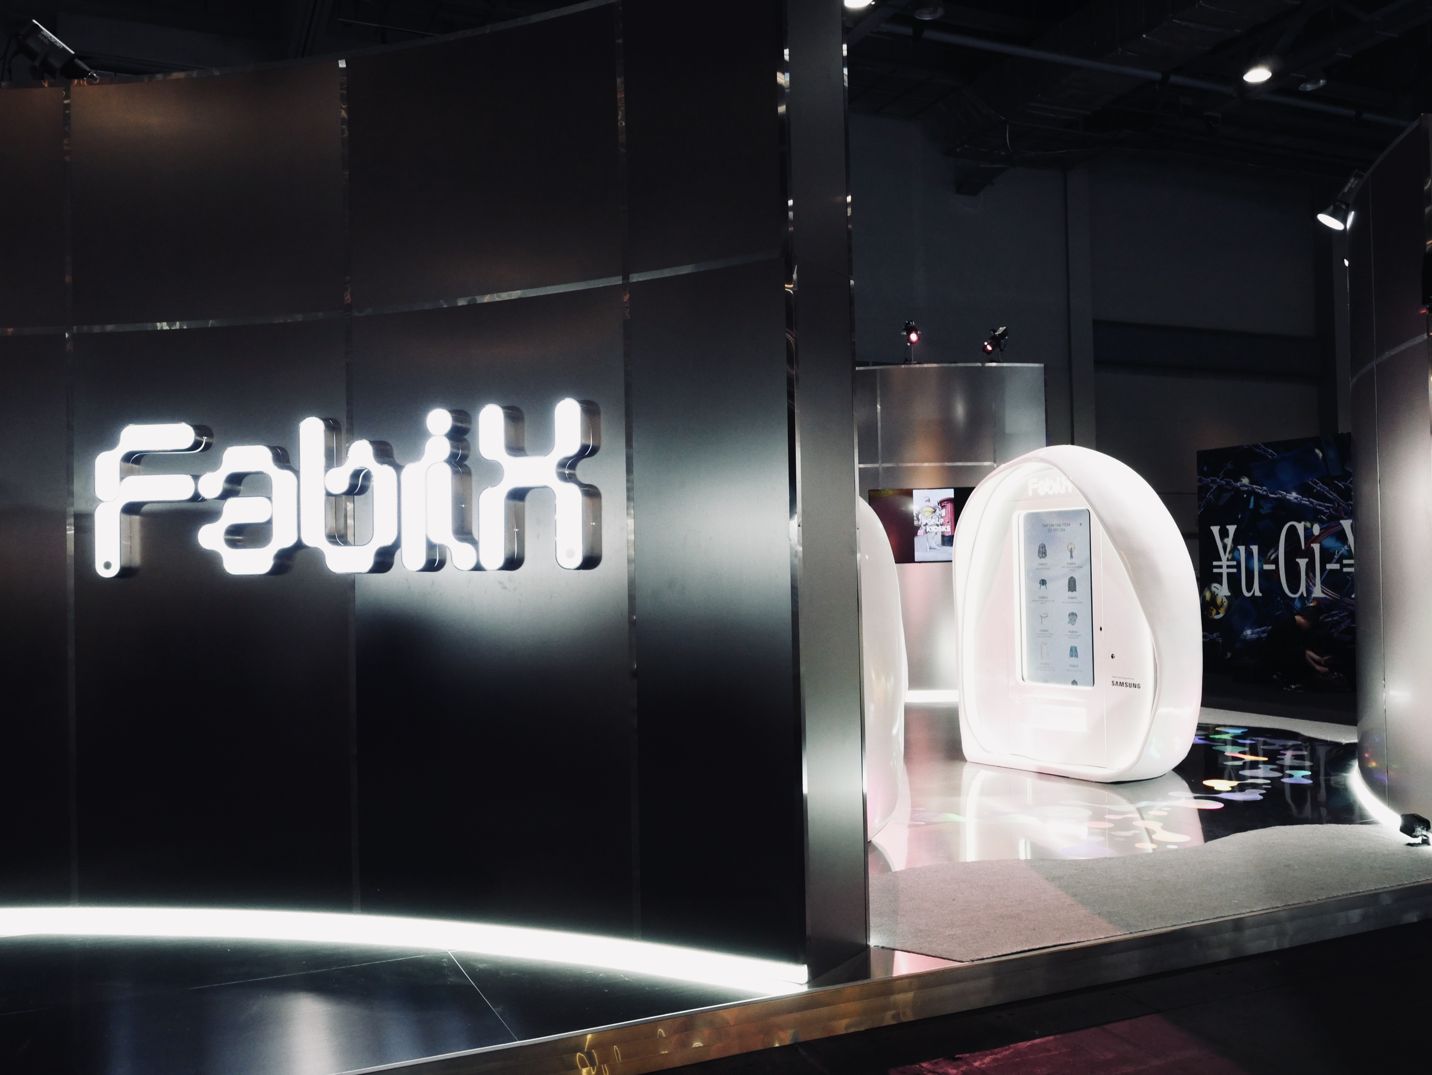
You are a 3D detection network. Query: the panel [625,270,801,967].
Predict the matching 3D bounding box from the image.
[{"bbox_3d":[-0.007,0.255,4.441,0.650,2.428,0.060,-2,-2,30],"label":"panel"}]

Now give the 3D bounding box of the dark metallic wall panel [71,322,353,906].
[{"bbox_3d":[-2.094,0.326,5.162,1.228,2.428,0.060,-2,-2,9],"label":"dark metallic wall panel"}]

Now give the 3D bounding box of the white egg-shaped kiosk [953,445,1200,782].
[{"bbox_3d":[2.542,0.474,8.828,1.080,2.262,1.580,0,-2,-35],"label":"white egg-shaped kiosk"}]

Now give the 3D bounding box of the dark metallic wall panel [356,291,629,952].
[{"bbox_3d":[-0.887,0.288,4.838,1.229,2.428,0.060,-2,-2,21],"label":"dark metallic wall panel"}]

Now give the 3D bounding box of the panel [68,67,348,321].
[{"bbox_3d":[-2.136,-1.428,5.215,1.228,1.034,0.060,-2,-2,9],"label":"panel"}]

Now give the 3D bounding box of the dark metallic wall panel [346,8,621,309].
[{"bbox_3d":[-0.928,-1.466,4.891,1.229,1.034,0.060,-2,-2,21],"label":"dark metallic wall panel"}]

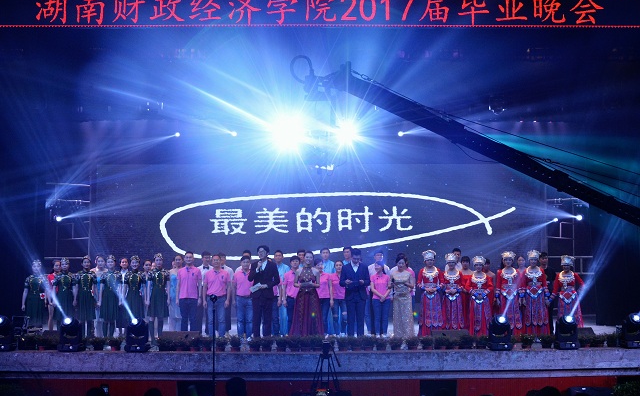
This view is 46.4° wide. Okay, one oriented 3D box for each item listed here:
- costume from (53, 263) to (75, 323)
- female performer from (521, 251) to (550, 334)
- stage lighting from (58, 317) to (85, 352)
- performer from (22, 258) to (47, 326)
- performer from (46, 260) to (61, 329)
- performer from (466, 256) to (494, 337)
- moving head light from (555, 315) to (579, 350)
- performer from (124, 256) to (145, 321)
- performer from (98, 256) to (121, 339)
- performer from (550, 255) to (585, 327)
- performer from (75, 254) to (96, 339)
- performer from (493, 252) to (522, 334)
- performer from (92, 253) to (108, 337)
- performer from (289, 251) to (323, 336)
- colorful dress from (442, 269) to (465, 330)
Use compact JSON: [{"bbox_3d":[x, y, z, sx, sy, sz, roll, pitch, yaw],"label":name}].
[{"bbox_3d":[-4.767,1.818,13.950,0.420,1.060,0.340,0,-3,-5],"label":"costume"},{"bbox_3d":[4.154,1.842,14.314,0.569,1.685,0.400,0,-3,2],"label":"female performer"},{"bbox_3d":[-4.438,2.438,13.300,0.420,0.600,0.400,0,-3,8],"label":"stage lighting"},{"bbox_3d":[-5.568,1.977,14.507,0.489,1.559,0.320,0,-4,-6],"label":"performer"},{"bbox_3d":[-5.501,2.079,15.577,0.418,1.543,0.270,1,-5,-8],"label":"performer"},{"bbox_3d":[3.133,1.950,14.566,0.547,1.631,0.400,0,-5,5],"label":"performer"},{"bbox_3d":[4.363,2.364,13.174,0.410,0.573,0.340,1,-5,-10],"label":"moving head light"},{"bbox_3d":[-3.422,1.885,13.823,0.430,1.636,0.320,0,-5,-5],"label":"performer"},{"bbox_3d":[-3.931,1.906,14.000,0.440,1.660,0.330,0,-3,-4],"label":"performer"},{"bbox_3d":[4.801,1.932,14.409,0.651,1.638,0.400,0,-4,5],"label":"performer"},{"bbox_3d":[-4.565,1.941,14.509,0.450,1.630,0.320,0,-3,-2],"label":"performer"},{"bbox_3d":[3.681,1.901,14.571,0.547,1.729,0.400,0,-5,5],"label":"performer"},{"bbox_3d":[-4.532,1.999,15.307,0.440,1.613,0.320,0,-3,-2],"label":"performer"},{"bbox_3d":[-0.253,1.899,14.500,0.660,1.710,0.480,0,-3,0],"label":"performer"},{"bbox_3d":[2.598,2.032,14.403,0.457,1.317,0.360,0,-3,0],"label":"colorful dress"}]

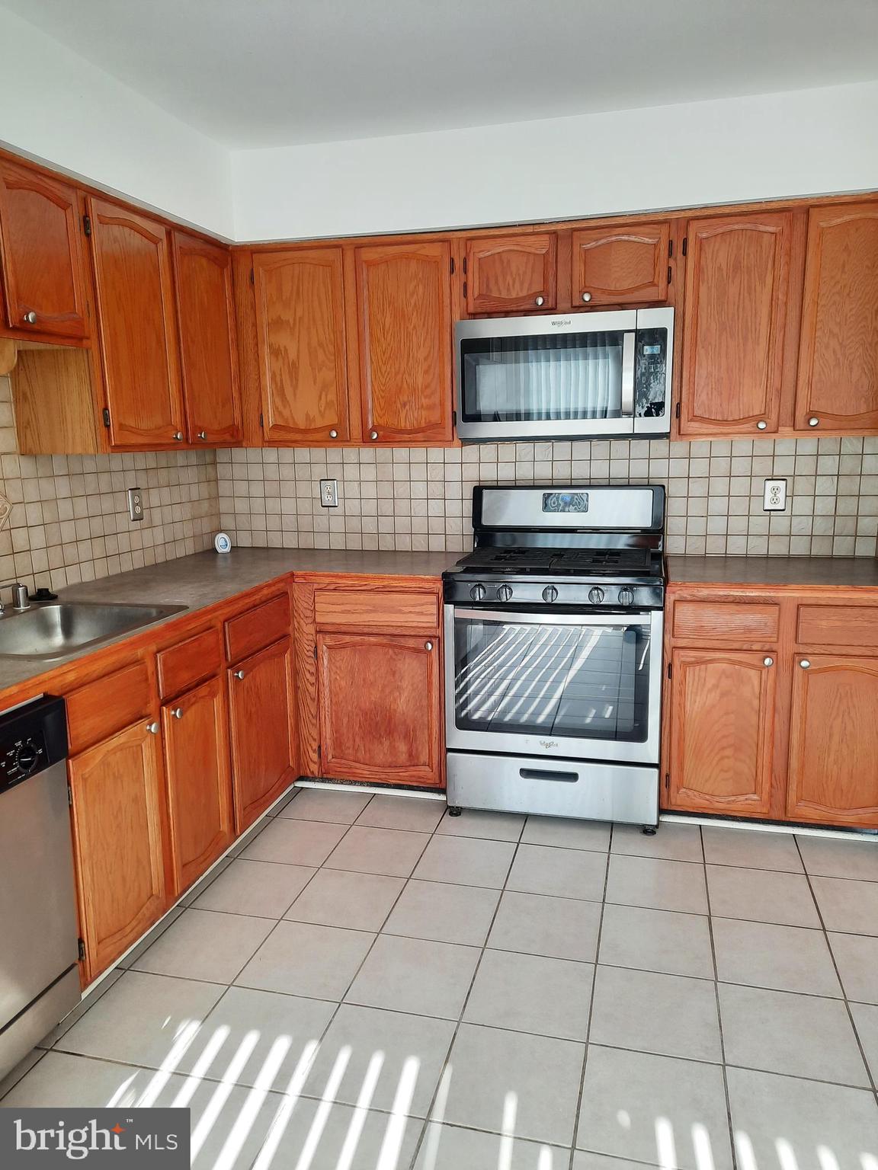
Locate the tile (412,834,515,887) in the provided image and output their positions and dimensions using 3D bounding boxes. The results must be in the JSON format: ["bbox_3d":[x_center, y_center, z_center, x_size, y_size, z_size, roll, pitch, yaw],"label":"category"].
[{"bbox_3d":[0.094,0.929,2.831,0.303,0.010,0.303,2,11,14],"label":"tile"}]

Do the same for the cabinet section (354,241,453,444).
[{"bbox_3d":[-0.091,-0.931,3.302,0.359,0.708,0.290,2,11,14],"label":"cabinet section"}]

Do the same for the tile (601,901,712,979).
[{"bbox_3d":[0.613,1.004,2.386,0.303,0.010,0.303,2,11,14],"label":"tile"}]

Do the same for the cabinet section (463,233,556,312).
[{"bbox_3d":[0.296,-1.141,3.161,0.322,0.256,0.290,2,11,14],"label":"cabinet section"}]

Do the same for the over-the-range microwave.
[{"bbox_3d":[0.485,-0.773,3.185,0.759,0.434,0.397,2,11,14],"label":"over-the-range microwave"}]

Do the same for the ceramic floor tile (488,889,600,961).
[{"bbox_3d":[0.316,0.995,2.464,0.303,0.010,0.303,2,11,14],"label":"ceramic floor tile"}]

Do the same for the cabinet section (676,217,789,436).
[{"bbox_3d":[1.040,-0.898,3.012,0.326,0.708,0.290,2,11,14],"label":"cabinet section"}]

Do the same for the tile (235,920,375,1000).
[{"bbox_3d":[-0.357,1.034,2.327,0.304,0.012,0.304,2,11,14],"label":"tile"}]

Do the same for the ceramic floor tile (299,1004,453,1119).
[{"bbox_3d":[-0.135,1.100,1.963,0.303,0.010,0.303,2,11,14],"label":"ceramic floor tile"}]

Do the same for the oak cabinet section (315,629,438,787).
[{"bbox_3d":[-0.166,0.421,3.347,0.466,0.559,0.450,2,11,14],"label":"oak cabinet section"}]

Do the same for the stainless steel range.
[{"bbox_3d":[0.462,0.242,3.226,0.759,1.194,0.674,2,11,14],"label":"stainless steel range"}]

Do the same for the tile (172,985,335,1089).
[{"bbox_3d":[-0.433,1.091,2.040,0.303,0.010,0.303,2,11,14],"label":"tile"}]

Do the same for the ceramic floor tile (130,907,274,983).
[{"bbox_3d":[-0.655,1.024,2.405,0.303,0.010,0.303,2,11,14],"label":"ceramic floor tile"}]

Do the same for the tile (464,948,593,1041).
[{"bbox_3d":[0.239,1.053,2.174,0.304,0.012,0.304,2,11,14],"label":"tile"}]

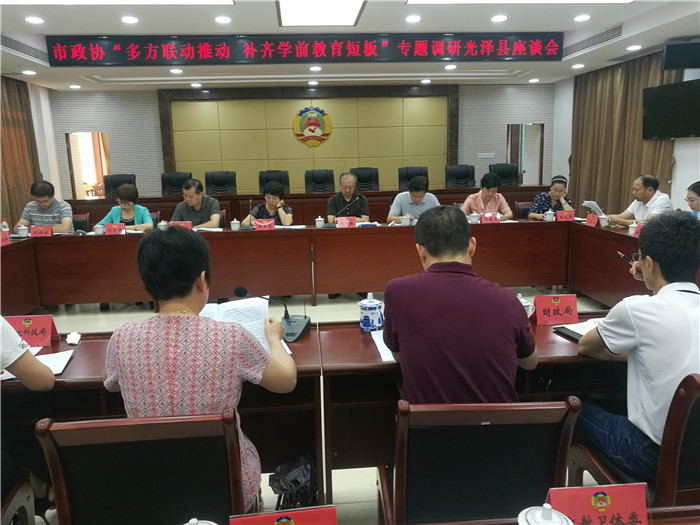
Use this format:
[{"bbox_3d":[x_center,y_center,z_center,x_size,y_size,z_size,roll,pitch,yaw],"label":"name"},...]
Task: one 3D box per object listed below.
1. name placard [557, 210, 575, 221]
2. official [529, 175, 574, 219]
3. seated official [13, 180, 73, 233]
[{"bbox_3d":[2.090,-0.455,5.307,0.178,0.100,0.085,-2,10,-4],"label":"name placard"},{"bbox_3d":[2.083,-0.303,5.630,0.490,1.190,0.720,-2,10,-1],"label":"official"},{"bbox_3d":[-2.933,-0.152,5.273,0.540,1.250,0.740,-3,11,-7],"label":"seated official"}]

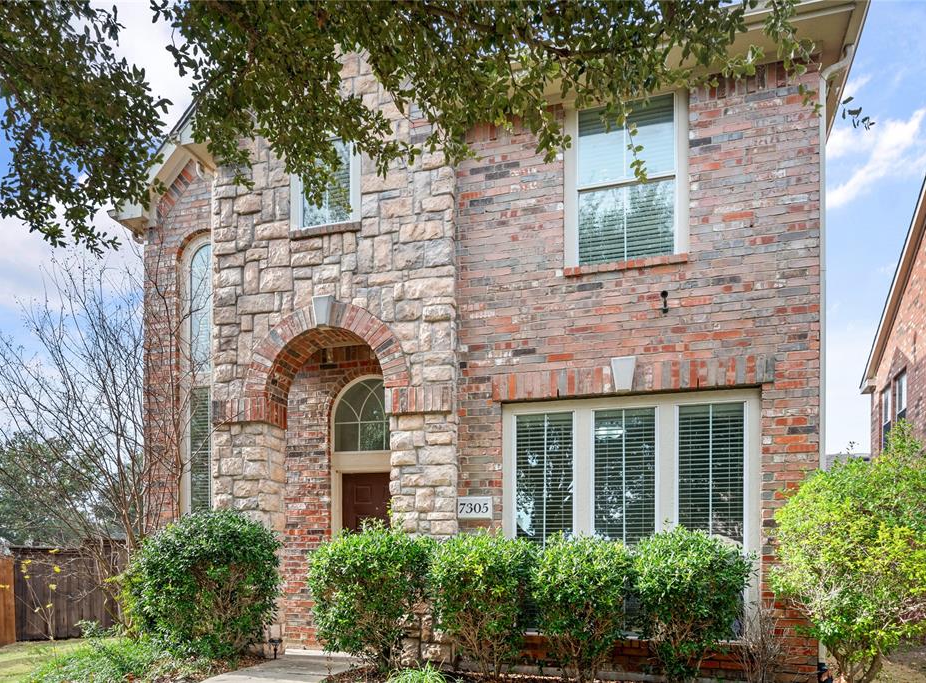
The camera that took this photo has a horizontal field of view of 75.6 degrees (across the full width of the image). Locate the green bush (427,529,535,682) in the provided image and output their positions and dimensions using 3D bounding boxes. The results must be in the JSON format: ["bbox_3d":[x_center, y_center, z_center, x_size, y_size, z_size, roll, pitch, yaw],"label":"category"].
[{"bbox_3d":[0.162,2.298,5.240,0.880,1.270,0.850,0,0,0],"label":"green bush"}]

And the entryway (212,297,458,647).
[{"bbox_3d":[-1.314,1.368,6.405,2.852,3.637,0.600,0,0,18],"label":"entryway"}]

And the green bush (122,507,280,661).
[{"bbox_3d":[-2.658,2.461,6.050,1.550,1.500,1.350,0,0,18],"label":"green bush"}]

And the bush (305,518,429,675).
[{"bbox_3d":[-0.872,2.378,5.570,1.080,1.380,0.980,0,0,18],"label":"bush"}]

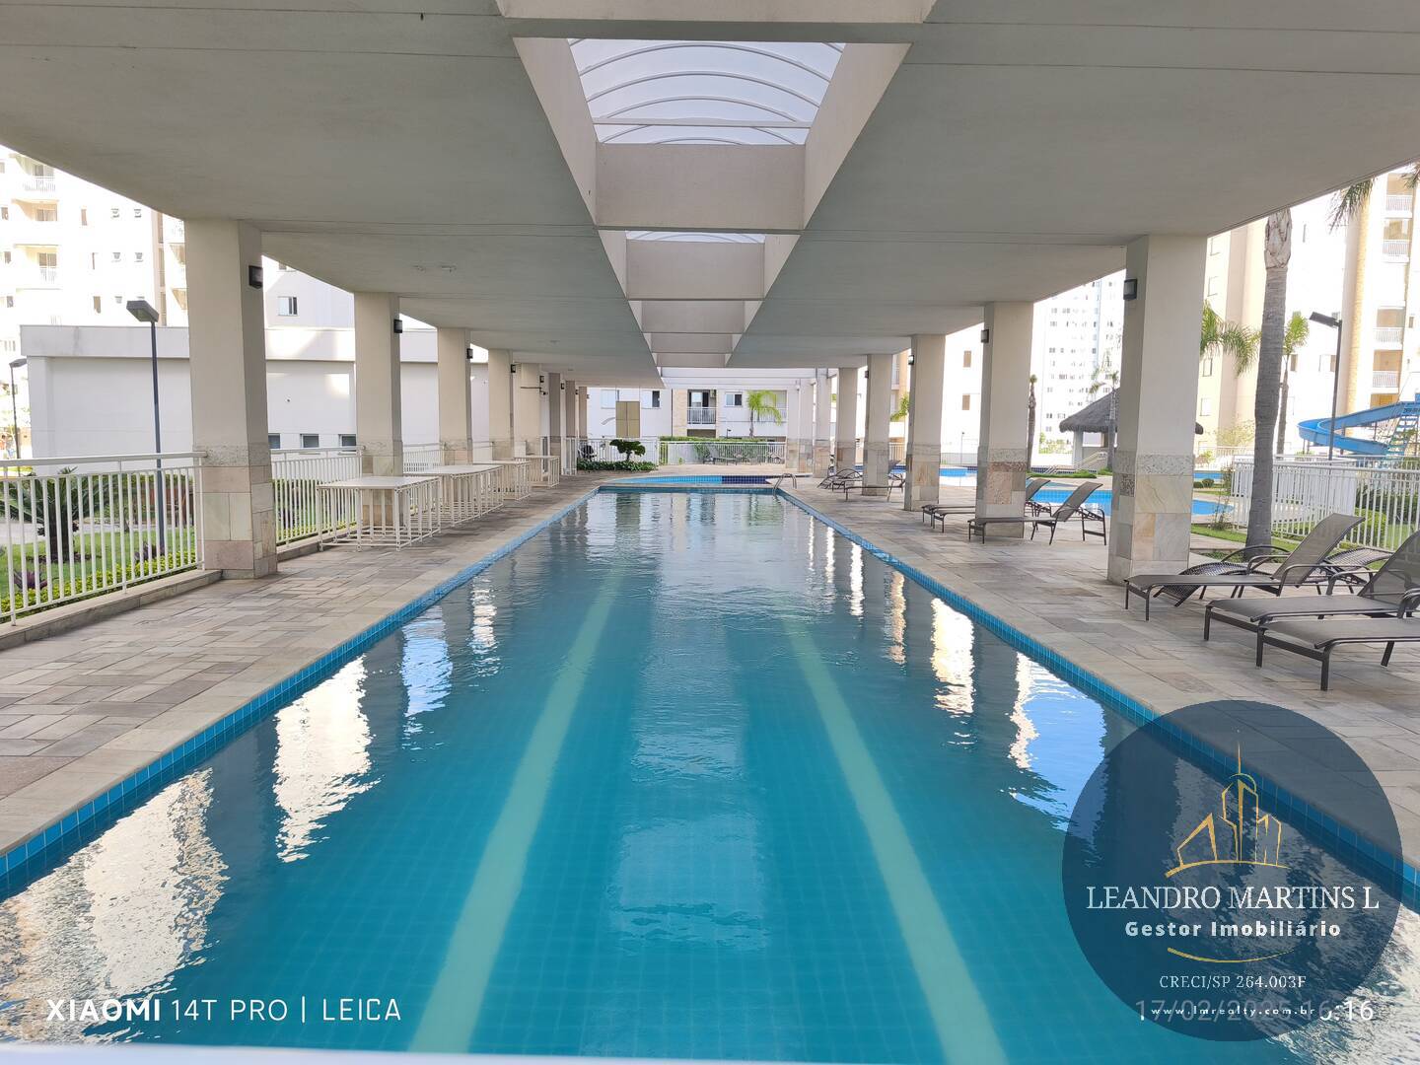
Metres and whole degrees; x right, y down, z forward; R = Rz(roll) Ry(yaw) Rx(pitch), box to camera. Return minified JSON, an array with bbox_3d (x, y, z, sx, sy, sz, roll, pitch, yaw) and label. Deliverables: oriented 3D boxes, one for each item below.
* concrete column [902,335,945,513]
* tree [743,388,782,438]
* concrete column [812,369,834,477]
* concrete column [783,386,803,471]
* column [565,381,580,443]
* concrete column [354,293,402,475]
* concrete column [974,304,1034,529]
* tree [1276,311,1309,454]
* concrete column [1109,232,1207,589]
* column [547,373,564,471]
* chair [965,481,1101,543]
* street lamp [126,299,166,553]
[{"bbox_3d":[4.324,-2.168,18.954,0.549,3.492,0.480,1,6,-1],"label":"concrete column"},{"bbox_3d":[3.053,-6.074,54.761,2.155,4.355,2.155,0,6,-2],"label":"tree"},{"bbox_3d":[3.978,-3.689,32.993,0.549,3.600,0.480,1,6,-1],"label":"concrete column"},{"bbox_3d":[4.012,-5.049,45.491,0.640,3.968,0.540,1,6,-2],"label":"concrete column"},{"bbox_3d":[-5.495,-4.201,37.307,0.480,3.492,0.480,1,6,-1],"label":"column"},{"bbox_3d":[-4.960,-1.791,14.230,0.549,3.492,0.480,1,6,-1],"label":"concrete column"},{"bbox_3d":[4.439,-1.680,14.279,0.549,3.492,0.480,1,6,-1],"label":"concrete column"},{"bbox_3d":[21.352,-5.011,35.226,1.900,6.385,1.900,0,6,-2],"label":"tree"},{"bbox_3d":[4.941,-1.299,10.437,0.640,3.749,0.540,1,6,-2],"label":"concrete column"},{"bbox_3d":[-5.837,-3.993,35.243,0.589,3.749,0.540,1,6,-2],"label":"column"},{"bbox_3d":[5.022,-0.300,14.536,1.920,0.920,0.632,0,6,-5],"label":"chair"},{"bbox_3d":[-6.580,-1.193,11.090,0.225,3.063,0.420,1,6,-1],"label":"street lamp"}]

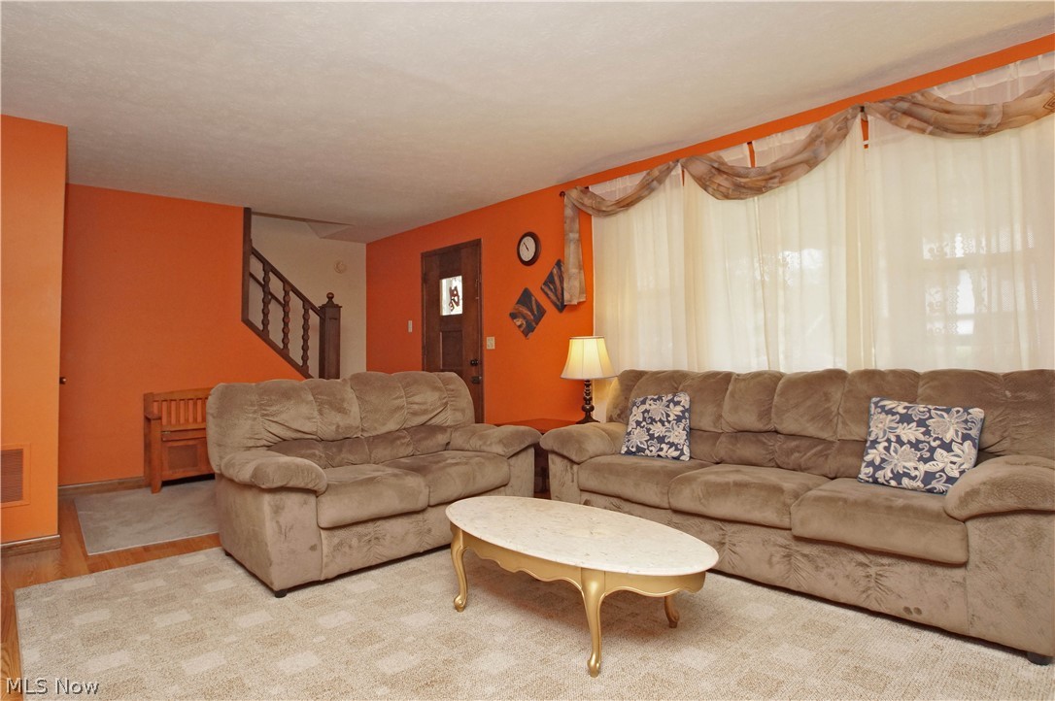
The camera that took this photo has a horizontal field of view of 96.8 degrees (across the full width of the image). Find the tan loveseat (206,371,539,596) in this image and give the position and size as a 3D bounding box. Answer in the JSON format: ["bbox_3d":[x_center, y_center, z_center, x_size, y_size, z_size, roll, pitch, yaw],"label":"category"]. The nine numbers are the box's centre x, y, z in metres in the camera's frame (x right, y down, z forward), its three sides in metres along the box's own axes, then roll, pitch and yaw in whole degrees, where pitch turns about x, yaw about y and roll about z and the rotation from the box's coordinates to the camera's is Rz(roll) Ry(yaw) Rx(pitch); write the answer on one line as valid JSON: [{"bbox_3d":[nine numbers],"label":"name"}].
[{"bbox_3d":[-0.880,0.660,2.990,1.650,0.980,0.930,1,-2,-42],"label":"tan loveseat"}]

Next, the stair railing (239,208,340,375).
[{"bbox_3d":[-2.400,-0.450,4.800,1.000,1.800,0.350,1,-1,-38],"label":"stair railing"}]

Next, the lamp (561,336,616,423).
[{"bbox_3d":[0.445,0.215,3.450,0.400,0.660,0.400,0,-1,0],"label":"lamp"}]

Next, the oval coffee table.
[{"bbox_3d":[0.155,0.933,1.960,1.230,0.395,0.610,-1,-1,36],"label":"oval coffee table"}]

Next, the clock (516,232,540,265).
[{"bbox_3d":[0.012,-0.870,4.030,0.050,0.300,0.300,1,-2,-45],"label":"clock"}]

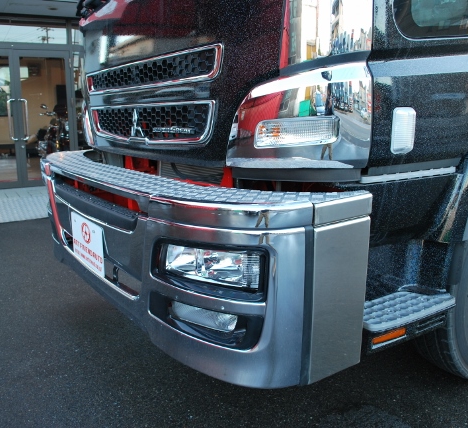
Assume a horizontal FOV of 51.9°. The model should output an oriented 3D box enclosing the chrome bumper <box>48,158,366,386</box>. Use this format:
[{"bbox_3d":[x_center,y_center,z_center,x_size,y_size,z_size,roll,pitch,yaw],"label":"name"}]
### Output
[{"bbox_3d":[-0.502,0.055,2.363,0.540,0.560,2.460,-8,14,-34],"label":"chrome bumper"}]

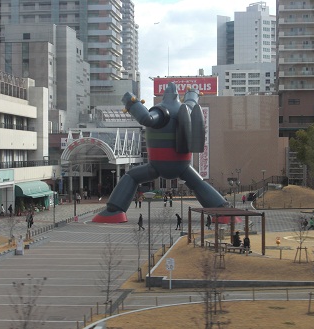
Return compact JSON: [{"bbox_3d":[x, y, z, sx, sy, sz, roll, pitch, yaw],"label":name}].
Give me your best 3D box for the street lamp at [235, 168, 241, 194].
[{"bbox_3d":[14.302,2.988,147.049,0.900,4.350,0.500,0,1,0],"label":"street lamp"}]

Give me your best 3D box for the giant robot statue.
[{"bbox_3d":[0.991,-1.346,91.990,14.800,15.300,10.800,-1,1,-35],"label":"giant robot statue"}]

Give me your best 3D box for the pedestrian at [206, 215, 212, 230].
[{"bbox_3d":[5.152,5.629,82.077,0.600,1.600,0.500,0,1,0],"label":"pedestrian"}]

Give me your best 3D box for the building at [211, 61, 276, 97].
[{"bbox_3d":[44.405,-23.440,409.738,36.000,51.500,24.000,0,1,5],"label":"building"}]

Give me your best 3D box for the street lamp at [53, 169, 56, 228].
[{"bbox_3d":[-10.627,3.494,86.851,0.500,5.750,0.500,0,1,0],"label":"street lamp"}]

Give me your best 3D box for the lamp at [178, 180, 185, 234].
[{"bbox_3d":[2.315,3.990,78.056,0.620,4.980,0.620,0,1,0],"label":"lamp"}]

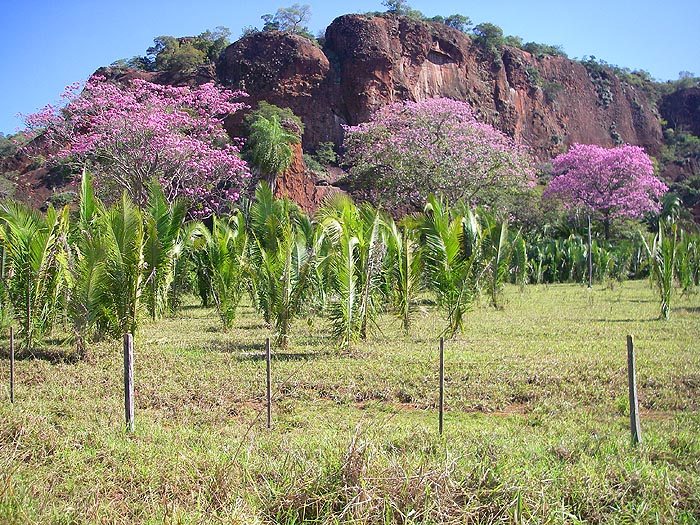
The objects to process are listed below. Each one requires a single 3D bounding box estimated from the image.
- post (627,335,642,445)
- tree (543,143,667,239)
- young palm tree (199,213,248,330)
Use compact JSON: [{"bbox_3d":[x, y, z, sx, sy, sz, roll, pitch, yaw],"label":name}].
[{"bbox_3d":[3.314,1.482,8.950,0.110,1.275,0.110,-3,0,0],"label":"post"},{"bbox_3d":[23.185,-5.193,70.000,11.296,11.478,10.500,0,0,0],"label":"tree"},{"bbox_3d":[-3.869,0.275,23.500,1.529,3.609,1.600,0,0,0],"label":"young palm tree"}]

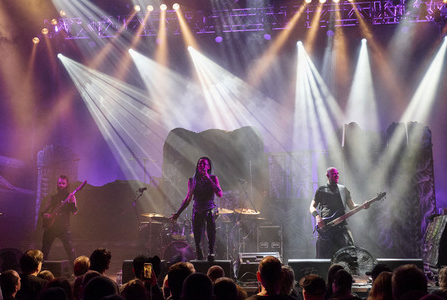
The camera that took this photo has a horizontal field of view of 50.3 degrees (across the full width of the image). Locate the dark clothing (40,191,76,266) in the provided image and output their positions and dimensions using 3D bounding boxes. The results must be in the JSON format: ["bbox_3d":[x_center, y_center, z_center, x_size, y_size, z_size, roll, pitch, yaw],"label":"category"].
[{"bbox_3d":[-2.655,1.319,7.700,0.580,1.360,0.420,2,-9,-11],"label":"dark clothing"}]

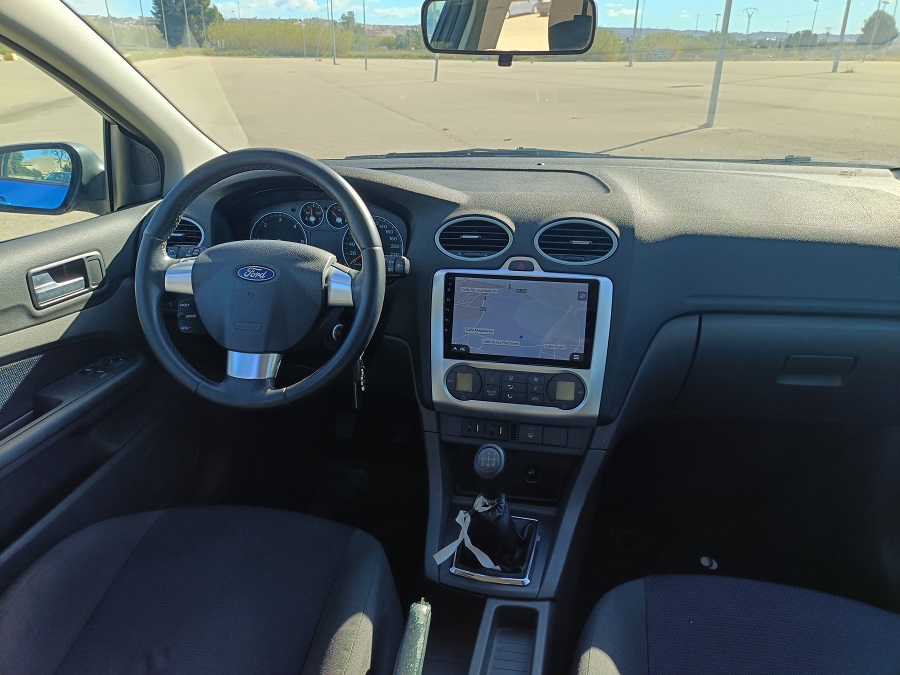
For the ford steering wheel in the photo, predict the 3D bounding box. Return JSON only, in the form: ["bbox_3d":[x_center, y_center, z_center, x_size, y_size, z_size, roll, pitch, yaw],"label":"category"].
[{"bbox_3d":[-0.274,-0.084,0.956,0.376,0.376,0.105,4,-2,8],"label":"ford steering wheel"}]

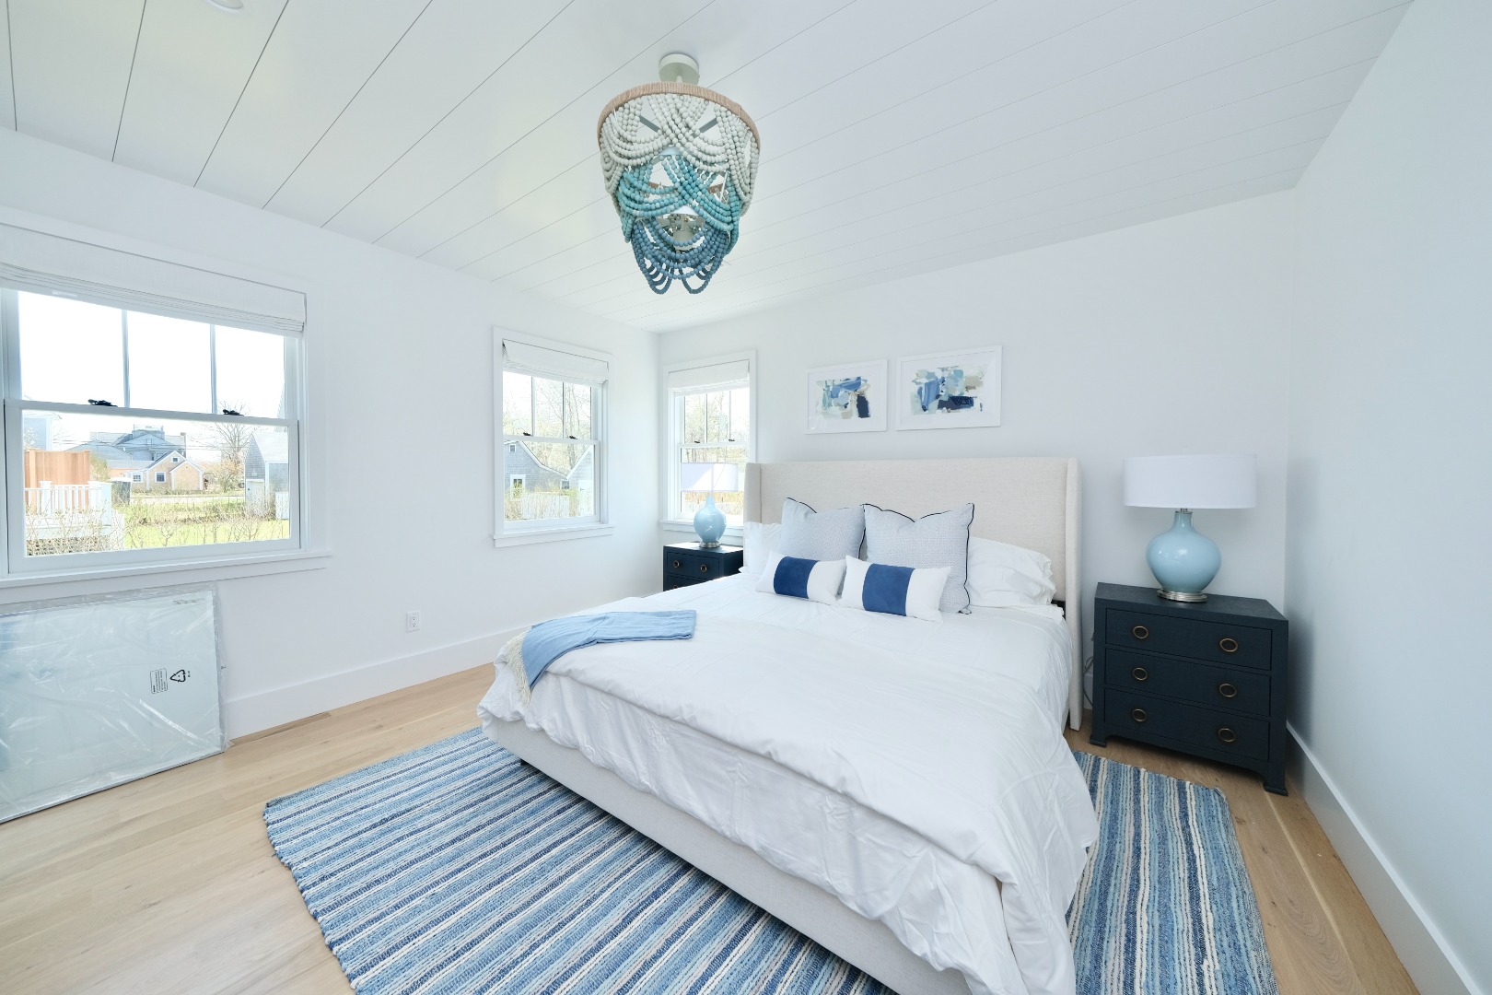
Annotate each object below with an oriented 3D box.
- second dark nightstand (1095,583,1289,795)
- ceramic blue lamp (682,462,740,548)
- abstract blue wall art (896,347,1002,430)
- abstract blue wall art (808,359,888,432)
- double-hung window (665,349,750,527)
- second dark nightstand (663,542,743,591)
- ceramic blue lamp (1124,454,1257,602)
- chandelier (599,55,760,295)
[{"bbox_3d":[2.065,0.841,2.387,0.649,0.712,0.450,2,3,36],"label":"second dark nightstand"},{"bbox_3d":[-0.296,0.069,4.098,0.466,0.694,0.466,0,2,0],"label":"ceramic blue lamp"},{"bbox_3d":[1.279,-0.684,3.184,0.636,0.493,0.030,2,3,36],"label":"abstract blue wall art"},{"bbox_3d":[0.710,-0.716,3.593,0.630,0.493,0.030,2,3,36],"label":"abstract blue wall art"},{"bbox_3d":[-0.335,-0.457,4.391,1.054,1.529,0.120,2,3,36],"label":"double-hung window"},{"bbox_3d":[-0.302,0.771,4.121,0.636,0.713,0.443,2,3,36],"label":"second dark nightstand"},{"bbox_3d":[2.088,0.136,2.359,0.466,0.694,0.466,2,3,36],"label":"ceramic blue lamp"},{"bbox_3d":[-0.222,-1.067,1.664,0.533,0.700,0.533,0,2,0],"label":"chandelier"}]

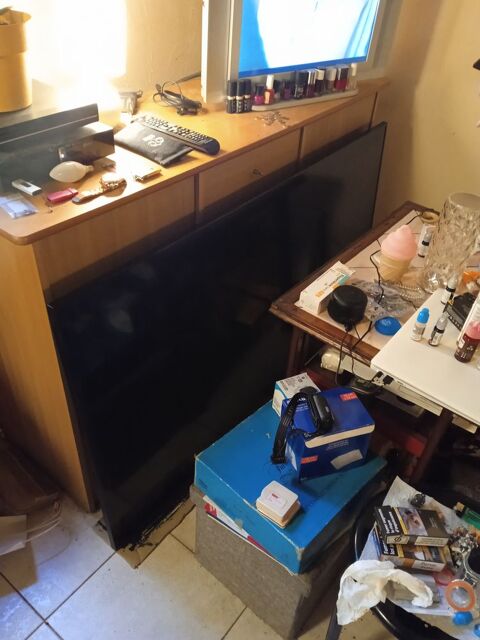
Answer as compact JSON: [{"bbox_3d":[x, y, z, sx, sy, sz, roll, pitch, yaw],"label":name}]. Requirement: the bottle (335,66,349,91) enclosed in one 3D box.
[{"bbox_3d":[0.287,-0.675,1.454,0.028,0.061,0.028,3,40,-3],"label":"bottle"}]

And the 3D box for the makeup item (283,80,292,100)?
[{"bbox_3d":[0.142,-0.677,1.523,0.026,0.047,0.025,-23,44,-31],"label":"makeup item"}]

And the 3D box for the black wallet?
[{"bbox_3d":[-0.191,-0.380,1.112,0.182,0.019,0.090,32,46,30],"label":"black wallet"}]

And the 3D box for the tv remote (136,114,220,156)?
[{"bbox_3d":[-0.134,-0.390,1.093,0.220,0.018,0.047,31,46,28],"label":"tv remote"}]

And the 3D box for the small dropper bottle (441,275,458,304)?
[{"bbox_3d":[0.512,-0.074,1.268,0.021,0.079,0.021,3,40,-3],"label":"small dropper bottle"}]

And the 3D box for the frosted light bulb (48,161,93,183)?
[{"bbox_3d":[-0.294,-0.261,0.911,0.037,0.037,0.092,31,36,27],"label":"frosted light bulb"}]

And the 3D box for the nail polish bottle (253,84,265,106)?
[{"bbox_3d":[0.048,-0.582,1.343,0.026,0.045,0.026,3,38,-2],"label":"nail polish bottle"}]

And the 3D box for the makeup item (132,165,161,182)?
[{"bbox_3d":[-0.181,-0.285,1.023,0.029,0.010,0.056,20,40,21],"label":"makeup item"}]

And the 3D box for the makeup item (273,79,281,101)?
[{"bbox_3d":[0.109,-0.671,1.509,0.024,0.052,0.024,-23,44,-31],"label":"makeup item"}]

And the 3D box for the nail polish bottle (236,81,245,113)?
[{"bbox_3d":[-0.001,-0.570,1.322,0.021,0.077,0.021,3,38,-2],"label":"nail polish bottle"}]

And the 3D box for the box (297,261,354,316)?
[{"bbox_3d":[0.220,-0.081,1.286,0.053,0.038,0.179,28,44,27],"label":"box"}]

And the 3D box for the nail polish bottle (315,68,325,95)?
[{"bbox_3d":[0.221,-0.653,1.420,0.024,0.061,0.024,-20,46,-28],"label":"nail polish bottle"}]

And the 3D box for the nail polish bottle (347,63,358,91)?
[{"bbox_3d":[0.362,-0.774,1.647,0.026,0.074,0.025,-23,44,-31],"label":"nail polish bottle"}]

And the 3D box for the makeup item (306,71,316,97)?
[{"bbox_3d":[0.217,-0.705,1.547,0.024,0.069,0.024,-23,44,-31],"label":"makeup item"}]

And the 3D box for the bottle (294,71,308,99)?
[{"bbox_3d":[0.168,-0.640,1.409,0.026,0.067,0.026,-14,42,-22],"label":"bottle"}]

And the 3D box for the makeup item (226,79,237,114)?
[{"bbox_3d":[-0.020,-0.608,1.408,0.024,0.081,0.024,-23,44,-31],"label":"makeup item"}]

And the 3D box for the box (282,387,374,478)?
[{"bbox_3d":[0.164,0.219,1.020,0.141,0.098,0.111,-11,41,-19],"label":"box"}]

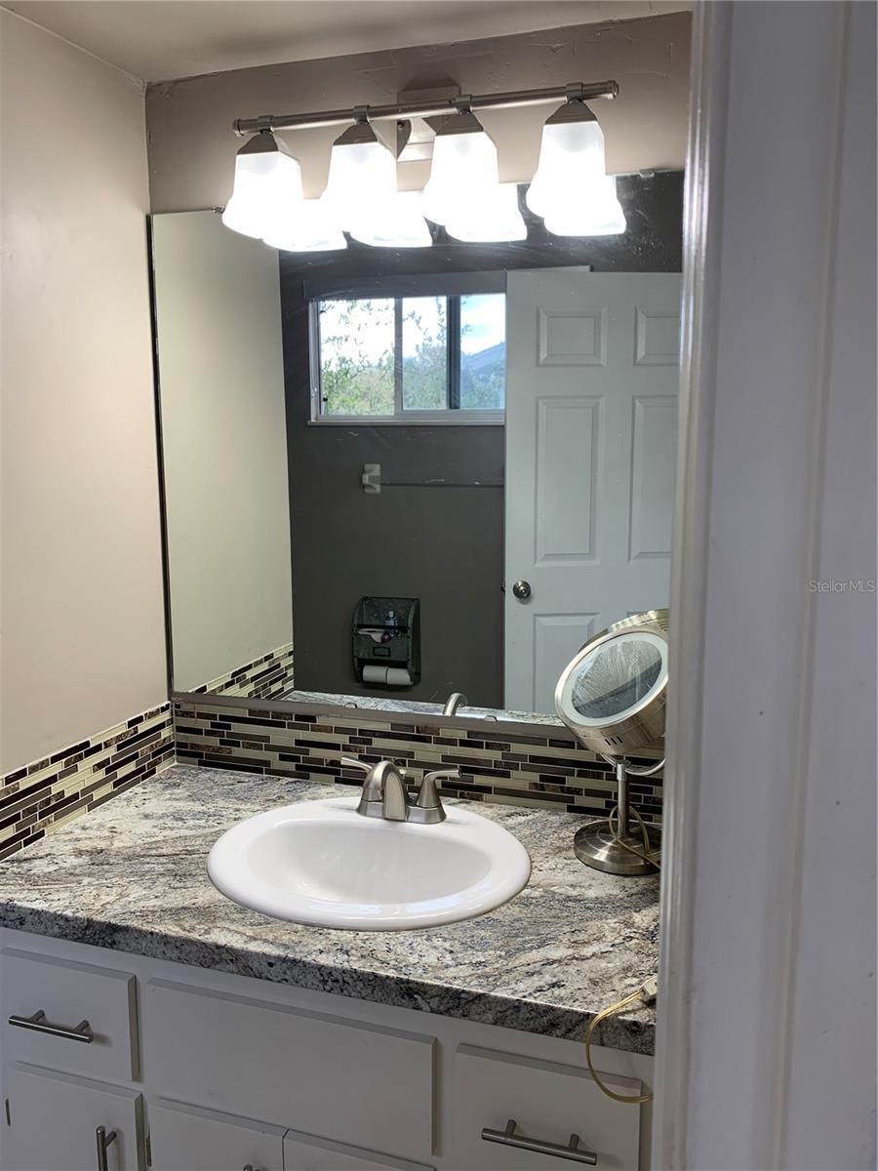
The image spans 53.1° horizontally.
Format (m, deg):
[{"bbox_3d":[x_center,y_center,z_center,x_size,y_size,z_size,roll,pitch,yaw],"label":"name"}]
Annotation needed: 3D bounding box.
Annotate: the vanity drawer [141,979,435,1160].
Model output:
[{"bbox_3d":[-0.199,0.622,1.150,0.405,0.152,0.019,3,9,17],"label":"vanity drawer"}]

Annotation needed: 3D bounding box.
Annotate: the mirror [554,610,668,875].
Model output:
[{"bbox_3d":[0.288,0.253,1.359,0.185,0.350,0.210,-4,9,-27],"label":"mirror"}]

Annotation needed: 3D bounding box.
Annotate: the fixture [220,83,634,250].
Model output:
[{"bbox_3d":[-0.038,-0.704,1.416,0.645,0.219,0.132,3,9,17],"label":"fixture"}]

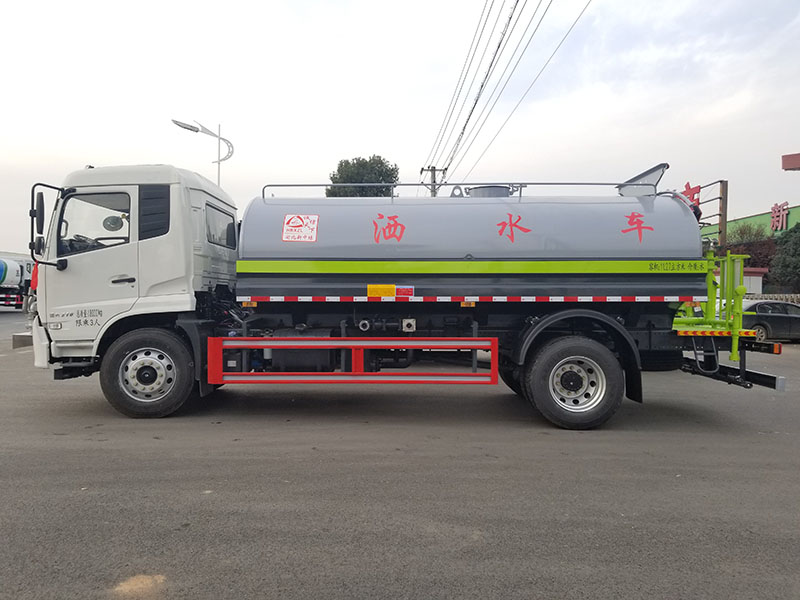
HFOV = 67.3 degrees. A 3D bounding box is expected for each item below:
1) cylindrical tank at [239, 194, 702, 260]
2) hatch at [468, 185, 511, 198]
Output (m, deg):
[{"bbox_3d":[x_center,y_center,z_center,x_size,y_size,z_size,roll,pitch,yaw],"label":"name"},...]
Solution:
[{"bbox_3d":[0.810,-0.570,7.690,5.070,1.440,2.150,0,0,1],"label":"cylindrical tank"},{"bbox_3d":[1.150,-1.355,7.680,0.540,0.170,0.540,0,0,1],"label":"hatch"}]

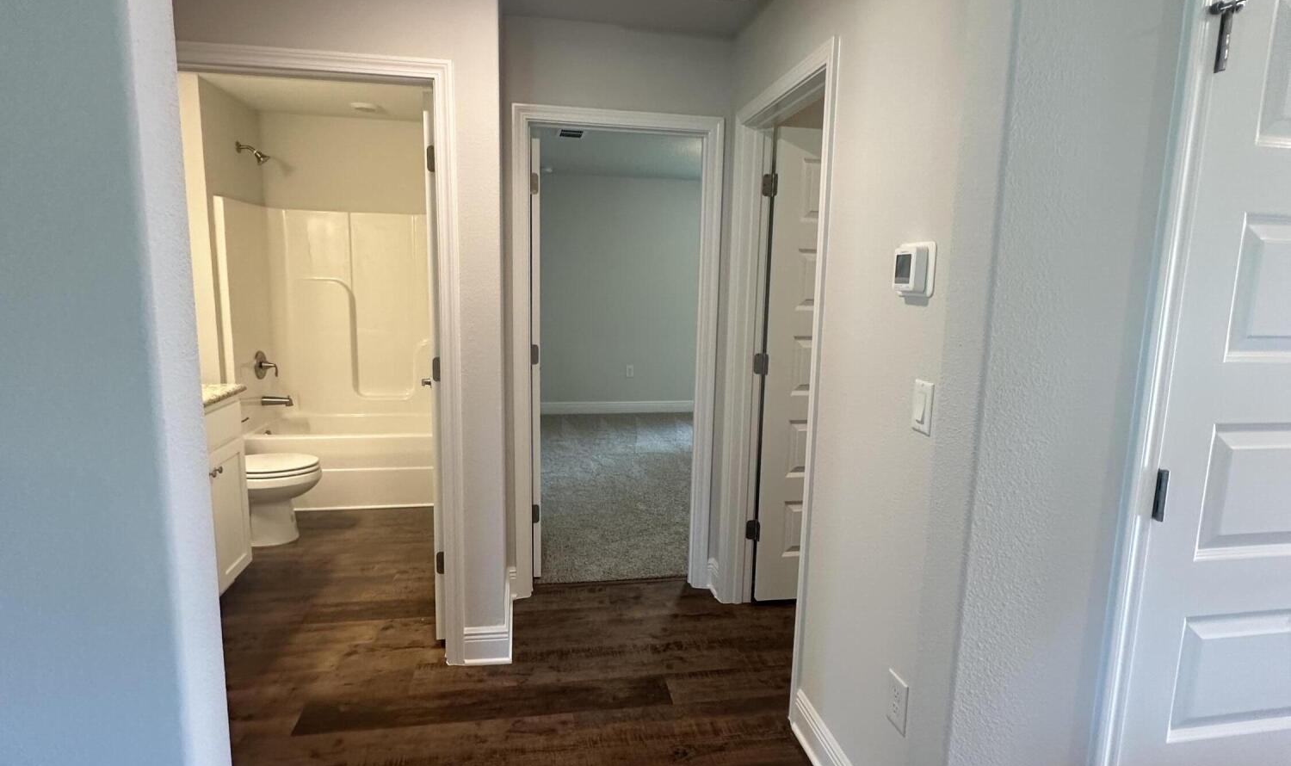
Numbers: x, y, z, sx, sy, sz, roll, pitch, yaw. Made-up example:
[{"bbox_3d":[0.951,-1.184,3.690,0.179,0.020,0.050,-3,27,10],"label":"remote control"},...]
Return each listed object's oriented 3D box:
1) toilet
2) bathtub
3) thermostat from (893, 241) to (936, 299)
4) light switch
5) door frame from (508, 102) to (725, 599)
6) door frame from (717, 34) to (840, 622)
[{"bbox_3d":[-2.120,0.463,3.711,0.750,0.750,0.410,0,9,-9],"label":"toilet"},{"bbox_3d":[-1.737,0.485,4.604,1.520,0.455,0.760,0,9,-9],"label":"bathtub"},{"bbox_3d":[0.590,-0.250,1.547,0.035,0.118,0.145,0,9,-9],"label":"thermostat"},{"bbox_3d":[0.607,0.053,1.527,0.012,0.114,0.073,0,9,-9],"label":"light switch"},{"bbox_3d":[-0.131,-0.095,3.103,0.882,2.110,0.135,0,9,-9],"label":"door frame"},{"bbox_3d":[0.495,0.000,2.554,0.135,2.110,0.890,0,9,-9],"label":"door frame"}]

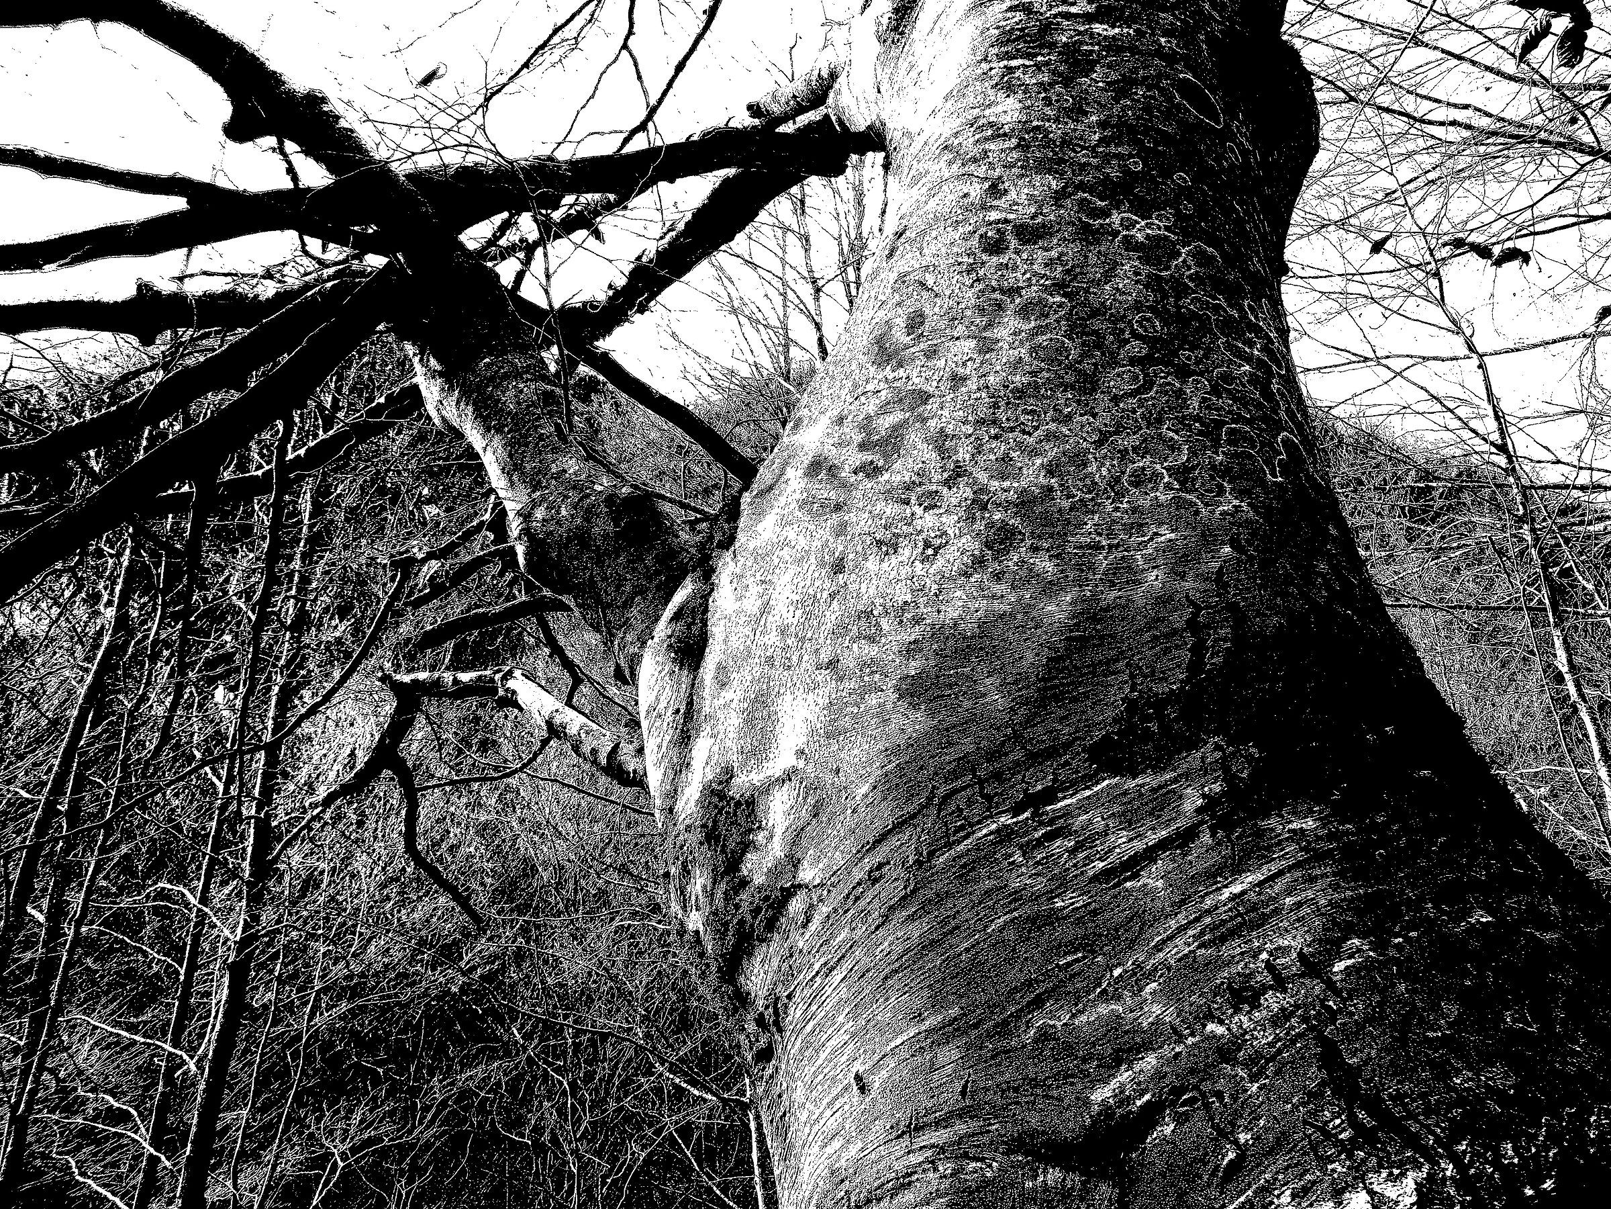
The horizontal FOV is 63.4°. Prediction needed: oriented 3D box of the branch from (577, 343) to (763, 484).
[{"bbox_3d":[-0.309,-0.419,2.865,0.525,0.062,0.062,36,3,15],"label":"branch"}]

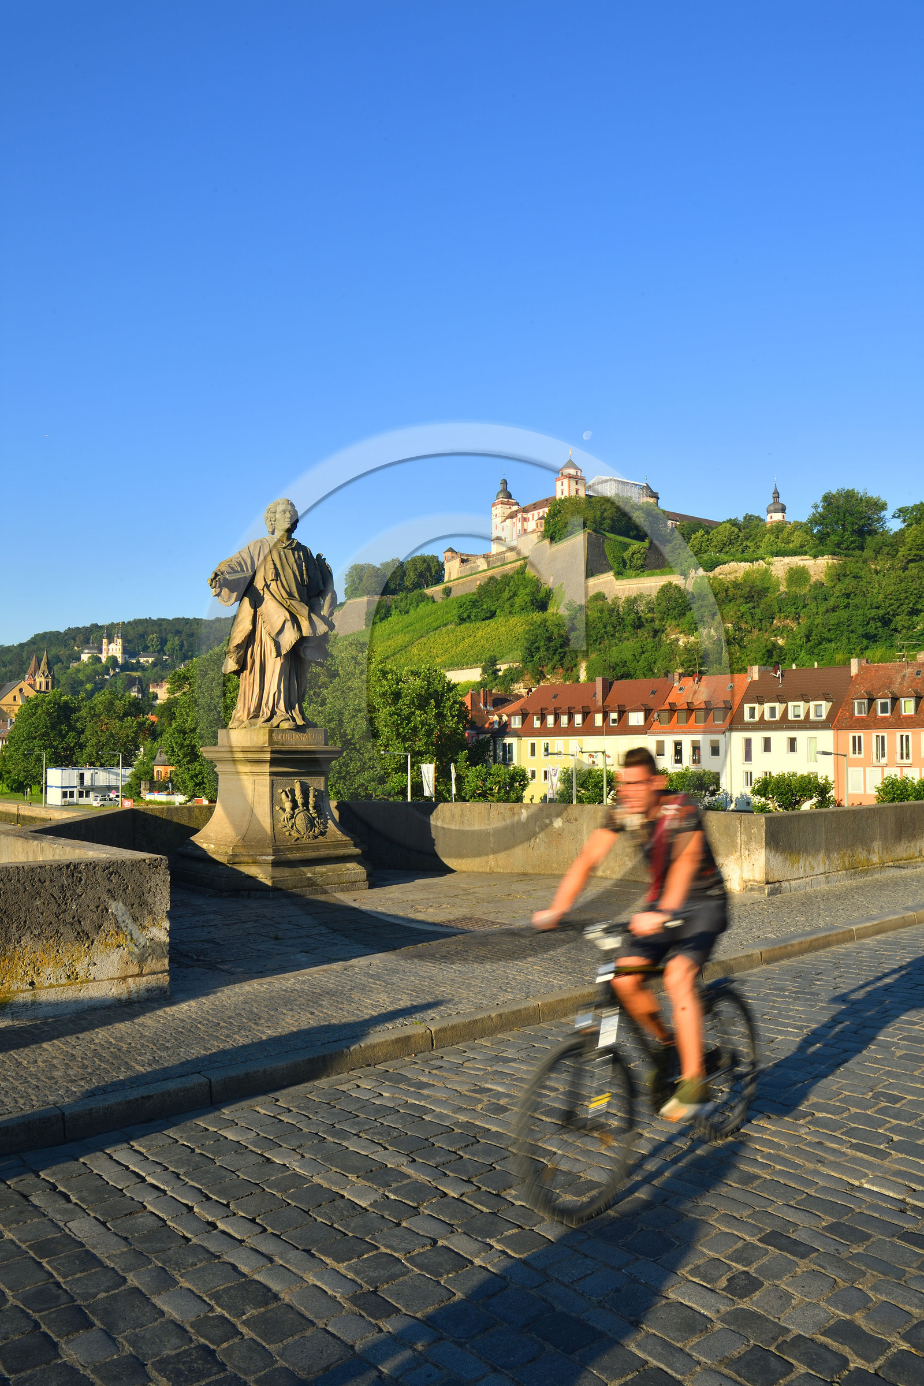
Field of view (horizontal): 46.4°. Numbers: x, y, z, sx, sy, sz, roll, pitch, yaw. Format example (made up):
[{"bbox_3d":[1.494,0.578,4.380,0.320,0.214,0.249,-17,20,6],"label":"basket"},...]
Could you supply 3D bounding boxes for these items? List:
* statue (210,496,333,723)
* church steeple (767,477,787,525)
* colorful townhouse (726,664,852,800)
[{"bbox_3d":[-2.140,-0.867,12.202,1.350,2.580,1.000,2,-3,-32],"label":"statue"},{"bbox_3d":[146.500,-89.500,502.000,9.400,21.300,9.400,2,-3,-33],"label":"church steeple"},{"bbox_3d":[29.600,3.856,92.620,8.800,11.900,9.700,2,-4,-43],"label":"colorful townhouse"}]

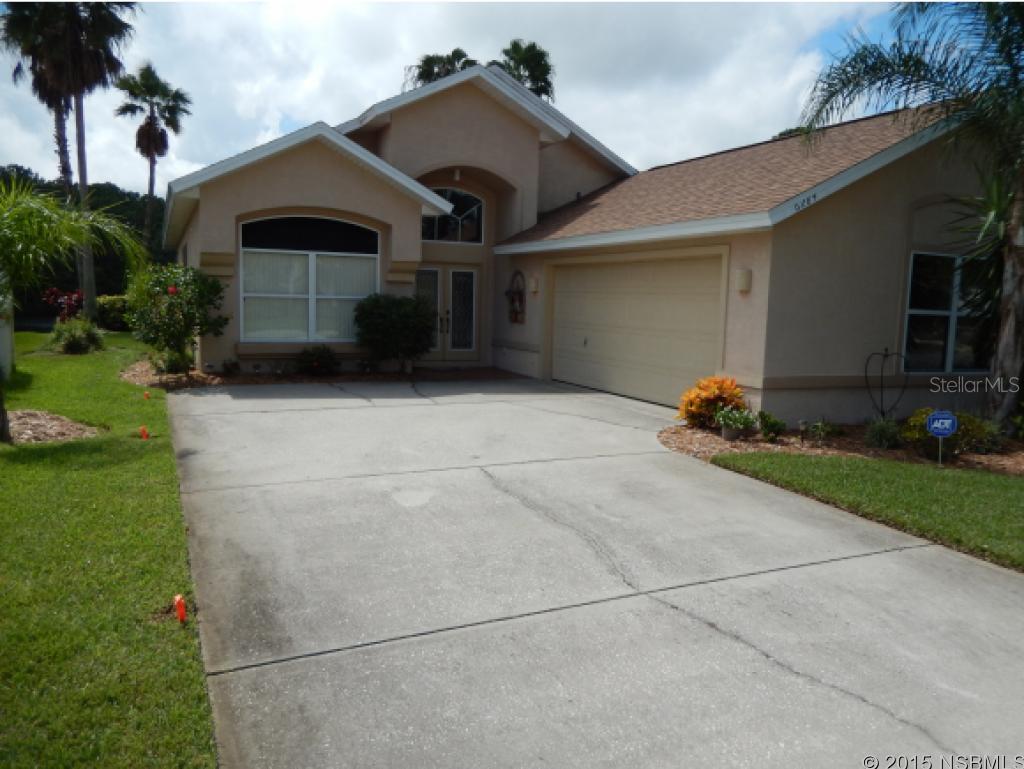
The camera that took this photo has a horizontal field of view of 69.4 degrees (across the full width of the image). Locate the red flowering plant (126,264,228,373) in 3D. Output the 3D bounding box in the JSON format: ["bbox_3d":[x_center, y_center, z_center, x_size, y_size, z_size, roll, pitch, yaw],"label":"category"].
[{"bbox_3d":[-6.194,-1.213,13.700,1.750,2.000,1.650,2,7,0],"label":"red flowering plant"}]

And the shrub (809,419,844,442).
[{"bbox_3d":[3.741,0.547,8.800,0.400,0.270,0.360,2,7,0],"label":"shrub"}]

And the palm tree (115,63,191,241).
[{"bbox_3d":[-16.322,-8.693,33.500,3.200,11.800,3.200,2,7,0],"label":"palm tree"}]

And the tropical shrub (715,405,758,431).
[{"bbox_3d":[2.609,0.384,8.600,0.490,0.300,0.430,2,7,0],"label":"tropical shrub"}]

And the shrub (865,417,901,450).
[{"bbox_3d":[4.256,0.551,8.500,0.400,0.350,0.380,2,7,0],"label":"shrub"}]

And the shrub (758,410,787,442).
[{"bbox_3d":[3.045,0.491,8.650,0.320,0.360,0.310,2,7,0],"label":"shrub"}]

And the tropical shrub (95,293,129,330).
[{"bbox_3d":[-13.968,-2.513,26.000,1.400,1.280,1.200,2,7,0],"label":"tropical shrub"}]

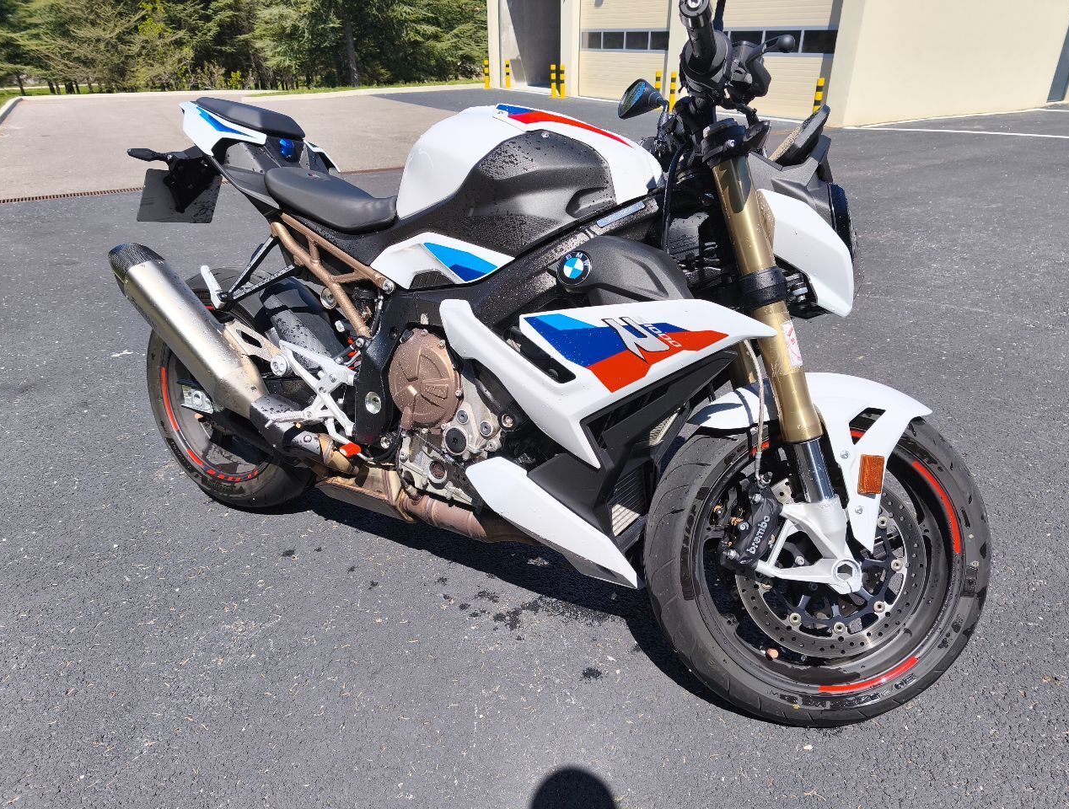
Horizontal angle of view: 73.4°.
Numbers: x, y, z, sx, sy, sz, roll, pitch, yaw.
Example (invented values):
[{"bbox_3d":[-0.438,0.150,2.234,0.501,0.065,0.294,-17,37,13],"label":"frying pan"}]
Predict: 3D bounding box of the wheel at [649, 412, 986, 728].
[{"bbox_3d":[0.495,0.266,1.272,0.600,0.600,0.125,-2,3,-1],"label":"wheel"}]

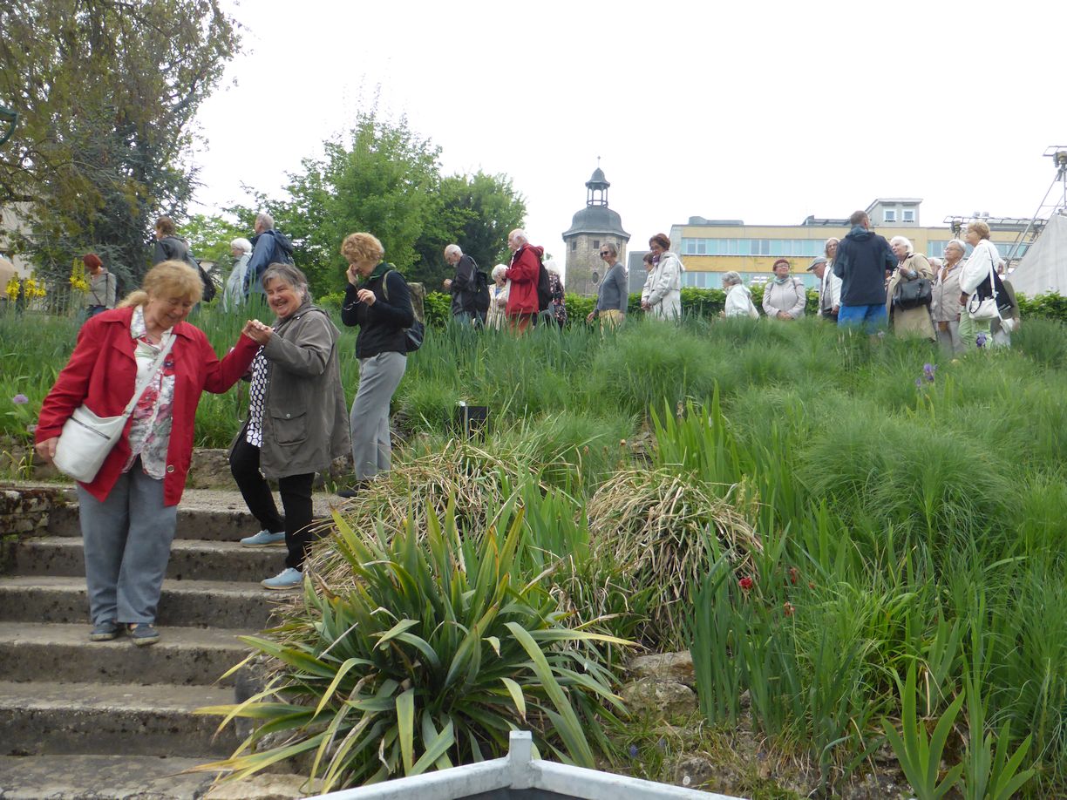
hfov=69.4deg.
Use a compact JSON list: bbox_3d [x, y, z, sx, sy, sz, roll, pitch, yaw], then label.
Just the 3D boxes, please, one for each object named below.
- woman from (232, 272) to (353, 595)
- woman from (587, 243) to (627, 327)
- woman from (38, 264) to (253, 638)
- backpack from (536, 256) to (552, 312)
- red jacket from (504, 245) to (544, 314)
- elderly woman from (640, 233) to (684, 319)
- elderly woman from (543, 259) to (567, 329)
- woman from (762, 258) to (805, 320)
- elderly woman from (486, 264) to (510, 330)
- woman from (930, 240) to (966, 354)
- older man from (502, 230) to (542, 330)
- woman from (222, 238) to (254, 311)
[{"bbox_3d":[-1.186,0.124,3.703,0.580,1.570,0.520,3,-4,-40],"label":"woman"},{"bbox_3d":[0.861,-0.994,8.851,0.420,1.650,0.480,2,-4,-29],"label":"woman"},{"bbox_3d":[-1.605,0.216,3.203,0.820,1.600,0.480,2,-4,-25],"label":"woman"},{"bbox_3d":[0.093,-1.294,8.700,0.210,0.520,0.310,1,-3,-13],"label":"backpack"},{"bbox_3d":[-0.111,-1.340,8.550,0.440,0.800,0.560,2,-5,-12],"label":"red jacket"},{"bbox_3d":[1.451,-1.046,8.536,0.420,1.640,0.500,3,-5,-30],"label":"elderly woman"},{"bbox_3d":[0.226,-0.905,9.253,0.470,1.570,0.360,2,-4,-27],"label":"elderly woman"},{"bbox_3d":[3.044,-0.920,9.338,0.530,1.600,0.380,0,-5,14],"label":"woman"},{"bbox_3d":[-0.434,-0.851,9.140,0.480,1.540,0.380,1,-4,-6],"label":"elderly woman"},{"bbox_3d":[4.258,-0.850,7.853,0.380,1.600,0.480,2,-4,-28],"label":"woman"},{"bbox_3d":[-0.126,-1.035,8.532,0.460,1.740,0.550,2,-5,-12],"label":"older man"},{"bbox_3d":[-3.402,-1.059,8.738,0.380,1.580,0.480,1,-4,3],"label":"woman"}]

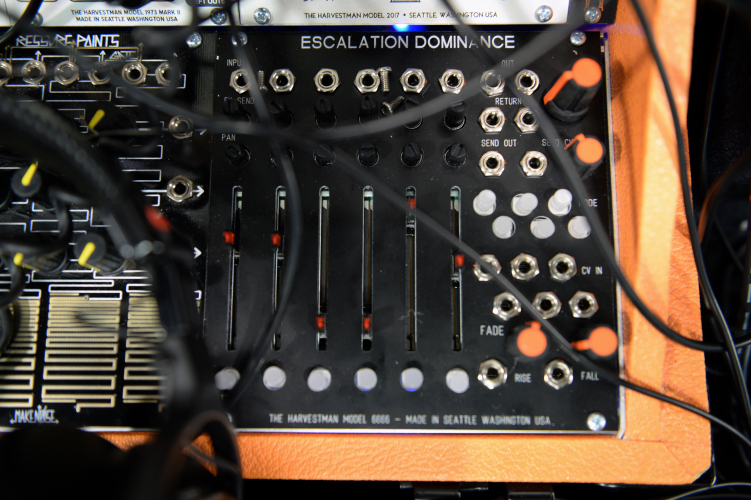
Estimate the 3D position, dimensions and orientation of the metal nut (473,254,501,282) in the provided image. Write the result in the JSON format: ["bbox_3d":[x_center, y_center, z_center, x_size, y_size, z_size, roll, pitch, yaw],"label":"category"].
[{"bbox_3d":[0.035,0.006,0.228,0.009,0.003,0.009,0,81,1],"label":"metal nut"}]

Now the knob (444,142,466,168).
[{"bbox_3d":[0.026,-0.031,0.231,0.006,0.006,0.006,0,80,1],"label":"knob"}]

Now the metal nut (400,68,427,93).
[{"bbox_3d":[0.013,-0.055,0.238,0.009,0.003,0.009,0,80,1],"label":"metal nut"}]

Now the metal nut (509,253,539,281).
[{"bbox_3d":[0.047,0.005,0.228,0.008,0.003,0.009,-11,81,-1],"label":"metal nut"}]

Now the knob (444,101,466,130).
[{"bbox_3d":[0.026,-0.043,0.231,0.006,0.012,0.006,0,80,1],"label":"knob"}]

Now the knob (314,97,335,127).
[{"bbox_3d":[-0.016,-0.043,0.230,0.006,0.013,0.006,0,80,1],"label":"knob"}]

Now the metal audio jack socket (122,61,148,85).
[{"bbox_3d":[-0.079,-0.058,0.241,0.008,0.003,0.008,0,80,1],"label":"metal audio jack socket"}]

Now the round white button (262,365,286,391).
[{"bbox_3d":[-0.031,0.039,0.221,0.007,0.005,0.007,0,80,1],"label":"round white button"}]

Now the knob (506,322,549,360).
[{"bbox_3d":[0.046,0.028,0.219,0.012,0.013,0.013,0,81,0],"label":"knob"}]

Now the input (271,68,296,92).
[{"bbox_3d":[-0.031,-0.056,0.239,0.009,0.002,0.008,0,80,1],"label":"input"}]

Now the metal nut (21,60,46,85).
[{"bbox_3d":[-0.112,-0.058,0.240,0.009,0.003,0.009,0,81,1],"label":"metal nut"}]

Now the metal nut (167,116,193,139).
[{"bbox_3d":[-0.063,-0.040,0.236,0.008,0.003,0.008,-38,83,-5],"label":"metal nut"}]

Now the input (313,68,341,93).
[{"bbox_3d":[-0.016,-0.056,0.238,0.009,0.003,0.008,0,80,1],"label":"input"}]

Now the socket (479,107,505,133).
[{"bbox_3d":[0.038,-0.042,0.235,0.009,0.003,0.009,0,81,1],"label":"socket"}]

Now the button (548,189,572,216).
[{"bbox_3d":[0.058,-0.015,0.229,0.007,0.006,0.007,0,81,1],"label":"button"}]

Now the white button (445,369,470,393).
[{"bbox_3d":[0.025,0.039,0.219,0.007,0.007,0.007,0,80,1],"label":"white button"}]

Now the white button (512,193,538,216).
[{"bbox_3d":[0.047,-0.014,0.228,0.007,0.007,0.007,0,80,1],"label":"white button"}]

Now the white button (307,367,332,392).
[{"bbox_3d":[-0.017,0.039,0.221,0.007,0.005,0.007,0,80,1],"label":"white button"}]

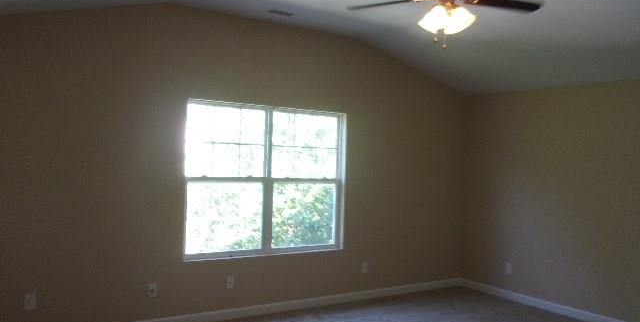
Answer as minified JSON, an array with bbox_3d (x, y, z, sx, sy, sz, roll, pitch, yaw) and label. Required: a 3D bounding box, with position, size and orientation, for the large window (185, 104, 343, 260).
[{"bbox_3d":[-0.470,0.193,4.996,1.700,1.420,0.100,2,0,-33],"label":"large window"}]

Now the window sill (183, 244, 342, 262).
[{"bbox_3d":[-0.492,0.873,4.992,1.710,0.050,0.100,2,0,-33],"label":"window sill"}]

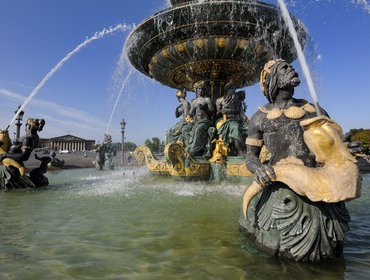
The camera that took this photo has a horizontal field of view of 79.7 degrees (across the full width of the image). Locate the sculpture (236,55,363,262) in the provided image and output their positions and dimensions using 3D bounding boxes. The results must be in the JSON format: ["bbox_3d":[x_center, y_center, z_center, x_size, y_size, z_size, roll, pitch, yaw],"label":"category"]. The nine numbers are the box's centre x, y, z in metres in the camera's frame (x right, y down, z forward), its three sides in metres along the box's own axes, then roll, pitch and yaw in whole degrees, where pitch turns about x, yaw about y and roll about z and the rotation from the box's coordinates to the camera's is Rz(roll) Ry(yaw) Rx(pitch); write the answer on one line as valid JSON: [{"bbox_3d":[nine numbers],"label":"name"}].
[{"bbox_3d":[1.420,0.148,3.097,1.380,2.340,1.300,0,-3,7],"label":"sculpture"}]

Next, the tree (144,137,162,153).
[{"bbox_3d":[-26.120,4.438,178.115,13.500,14.500,12.000,0,-3,-8],"label":"tree"}]

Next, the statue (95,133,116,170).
[{"bbox_3d":[-5.060,0.757,14.355,1.150,2.350,1.000,-2,-4,30],"label":"statue"}]

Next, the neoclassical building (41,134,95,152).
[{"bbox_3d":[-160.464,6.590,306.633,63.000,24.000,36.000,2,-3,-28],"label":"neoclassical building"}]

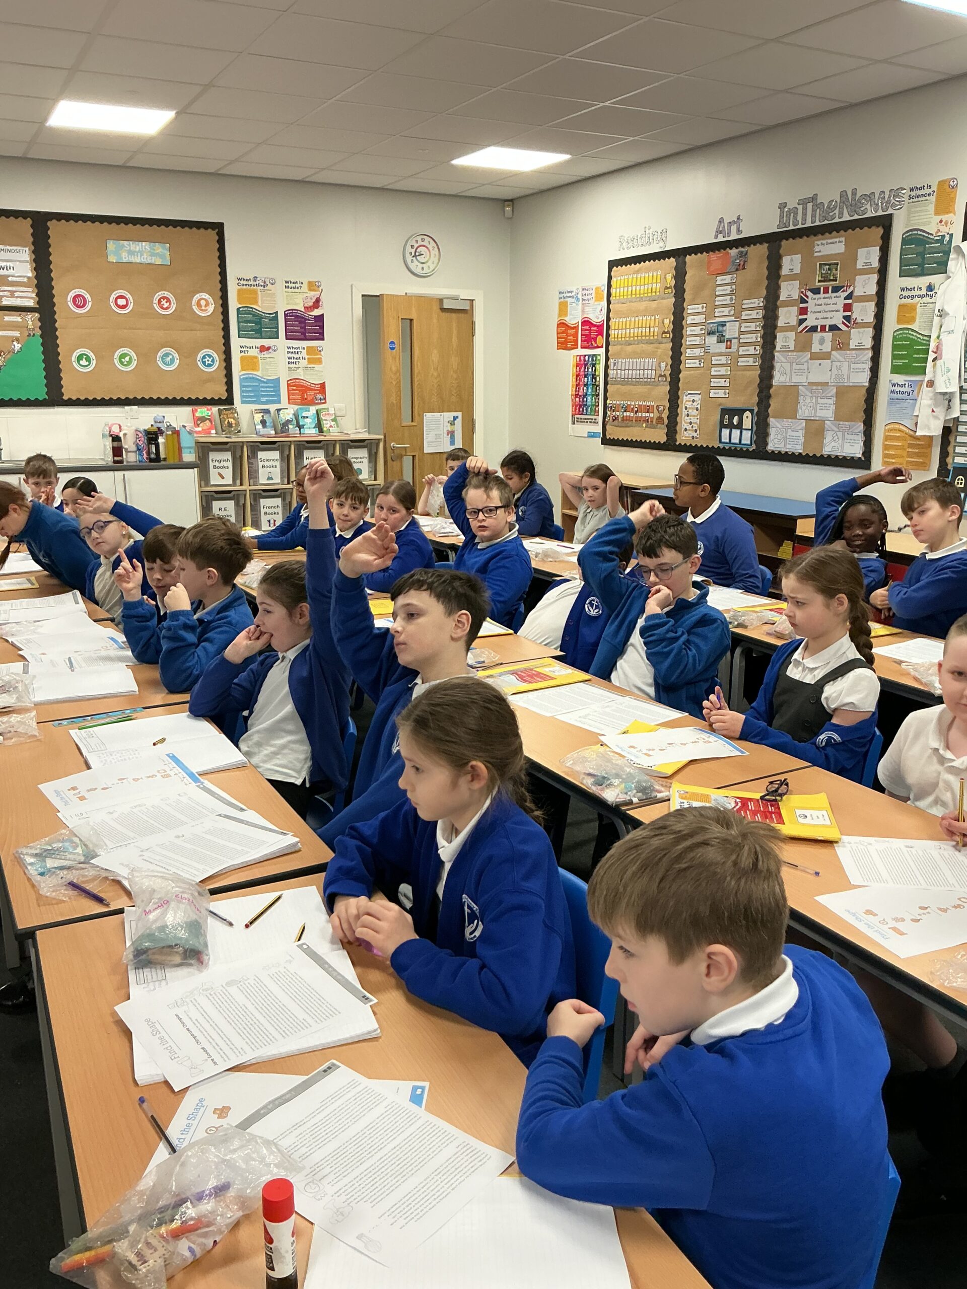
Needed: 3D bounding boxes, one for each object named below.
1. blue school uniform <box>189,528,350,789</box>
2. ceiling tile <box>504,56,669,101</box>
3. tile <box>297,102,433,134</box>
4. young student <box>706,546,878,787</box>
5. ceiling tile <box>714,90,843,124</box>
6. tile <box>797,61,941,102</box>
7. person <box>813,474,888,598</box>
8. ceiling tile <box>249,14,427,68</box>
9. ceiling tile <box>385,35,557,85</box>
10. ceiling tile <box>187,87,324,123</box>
[{"bbox_3d":[-0.494,0.027,2.556,0.360,0.620,0.430,-10,18,-36],"label":"blue school uniform"},{"bbox_3d":[0.467,-2.576,4.927,0.595,0.020,0.595,-7,16,-26],"label":"ceiling tile"},{"bbox_3d":[-0.617,-2.780,5.698,0.595,0.020,0.595,-7,16,-27],"label":"tile"},{"bbox_3d":[0.752,0.319,2.641,0.470,1.115,0.440,-6,16,-24],"label":"young student"},{"bbox_3d":[1.470,-2.700,5.437,0.451,0.020,0.595,-7,16,-27],"label":"ceiling tile"},{"bbox_3d":[1.746,-2.569,4.922,0.457,0.020,0.600,-7,16,-27],"label":"tile"},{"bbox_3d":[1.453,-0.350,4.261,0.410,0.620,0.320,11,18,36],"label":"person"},{"bbox_3d":[-0.600,-2.451,4.397,0.595,0.020,0.595,-7,16,-27],"label":"ceiling tile"},{"bbox_3d":[-0.067,-2.515,4.665,0.595,0.020,0.595,-7,16,-27],"label":"ceiling tile"},{"bbox_3d":[-1.150,-2.711,5.424,0.600,0.020,0.600,-7,16,-27],"label":"ceiling tile"}]

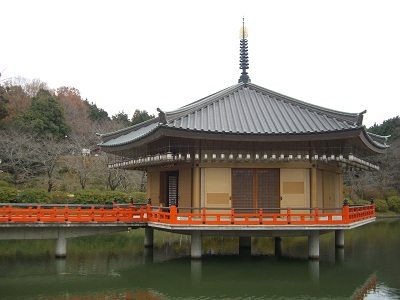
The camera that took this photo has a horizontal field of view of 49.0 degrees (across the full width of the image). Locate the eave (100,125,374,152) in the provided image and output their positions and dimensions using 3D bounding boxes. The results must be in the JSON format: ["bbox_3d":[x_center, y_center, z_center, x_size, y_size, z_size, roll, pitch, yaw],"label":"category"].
[{"bbox_3d":[2.311,0.043,22.819,15.052,0.646,13.035,0,-6,0],"label":"eave"}]

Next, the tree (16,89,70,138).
[{"bbox_3d":[-23.824,-4.978,66.847,8.219,8.943,7.500,0,-6,0],"label":"tree"}]

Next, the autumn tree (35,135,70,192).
[{"bbox_3d":[-16.995,1.630,50.087,4.676,6.856,4.800,0,-6,0],"label":"autumn tree"}]

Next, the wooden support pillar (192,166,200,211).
[{"bbox_3d":[-0.138,1.709,18.374,0.290,2.208,0.290,0,-6,0],"label":"wooden support pillar"}]

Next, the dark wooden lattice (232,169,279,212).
[{"bbox_3d":[2.350,1.783,18.374,2.021,2.020,0.100,0,-6,0],"label":"dark wooden lattice"}]

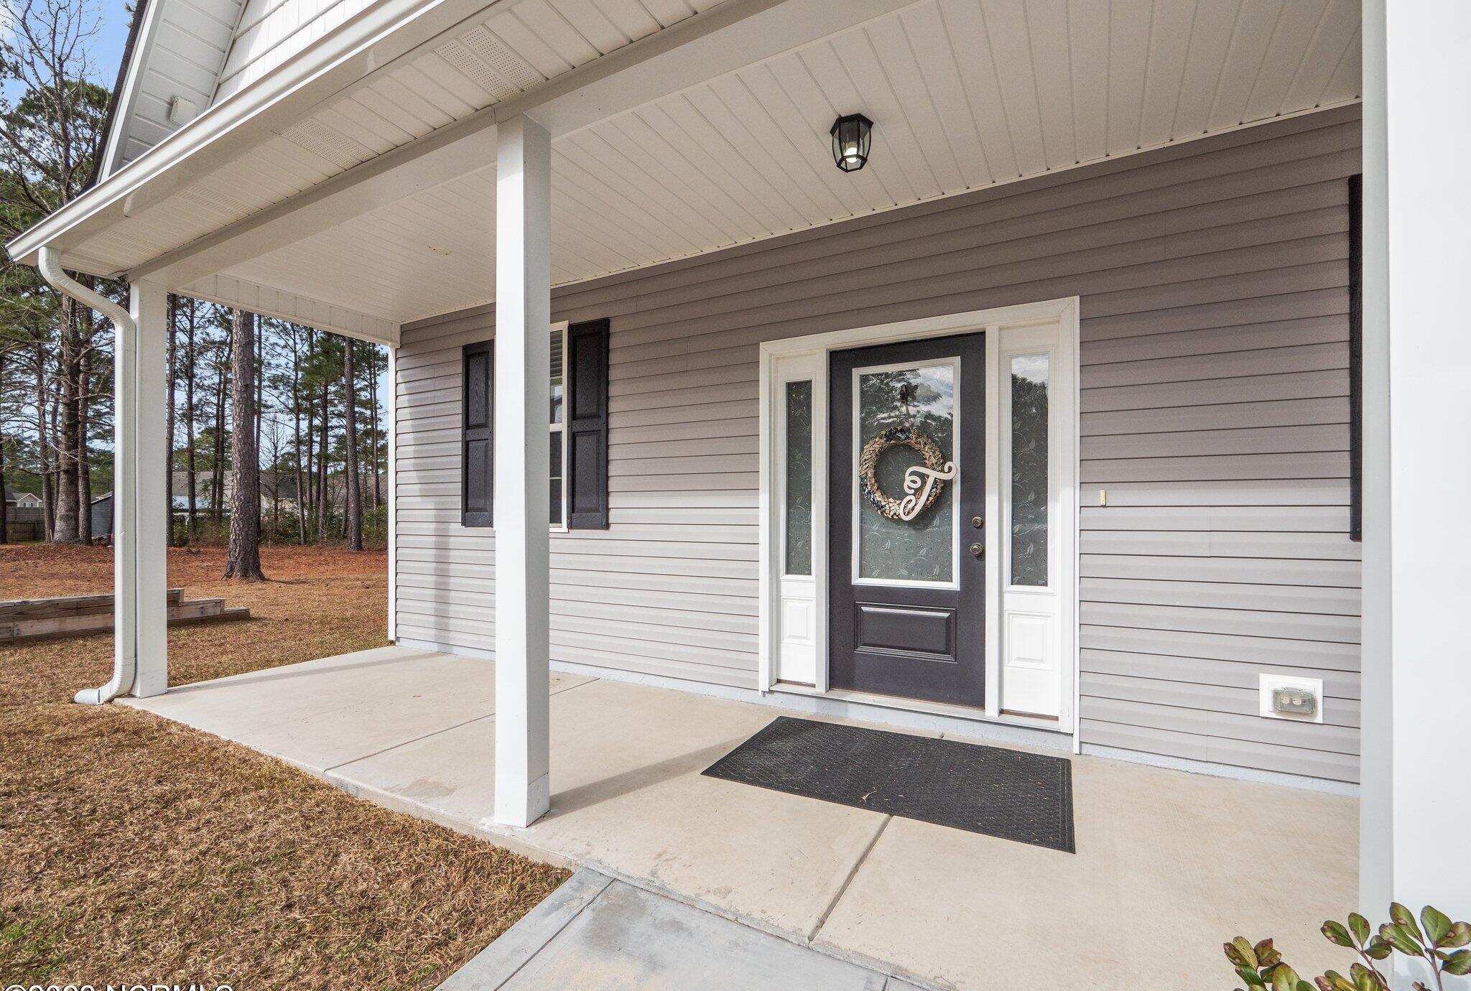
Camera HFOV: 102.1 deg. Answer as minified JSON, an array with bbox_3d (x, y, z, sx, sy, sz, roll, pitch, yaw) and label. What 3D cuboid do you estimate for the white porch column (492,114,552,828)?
[{"bbox_3d":[-0.826,-0.092,2.346,0.145,2.700,0.142,0,-1,28],"label":"white porch column"}]

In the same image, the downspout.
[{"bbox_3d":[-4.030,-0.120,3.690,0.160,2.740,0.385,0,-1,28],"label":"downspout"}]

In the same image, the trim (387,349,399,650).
[{"bbox_3d":[-3.045,-0.015,5.345,0.100,2.630,0.090,0,-1,28],"label":"trim"}]

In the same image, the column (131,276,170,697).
[{"bbox_3d":[-3.850,-0.046,3.905,0.142,2.700,0.142,0,-1,28],"label":"column"}]

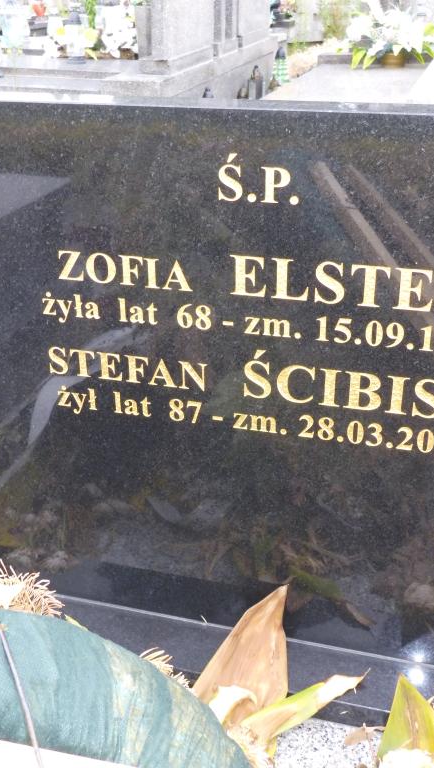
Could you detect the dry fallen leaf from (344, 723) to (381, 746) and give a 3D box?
[{"bbox_3d":[0.181,0.430,1.027,0.052,0.013,0.026,-7,25,-15],"label":"dry fallen leaf"}]

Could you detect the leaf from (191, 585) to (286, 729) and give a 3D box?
[{"bbox_3d":[0.052,0.349,1.075,0.106,0.052,0.189,18,66,19],"label":"leaf"}]

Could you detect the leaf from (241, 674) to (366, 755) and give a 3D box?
[{"bbox_3d":[0.124,0.403,1.034,0.195,0.040,0.045,-12,27,-25],"label":"leaf"}]

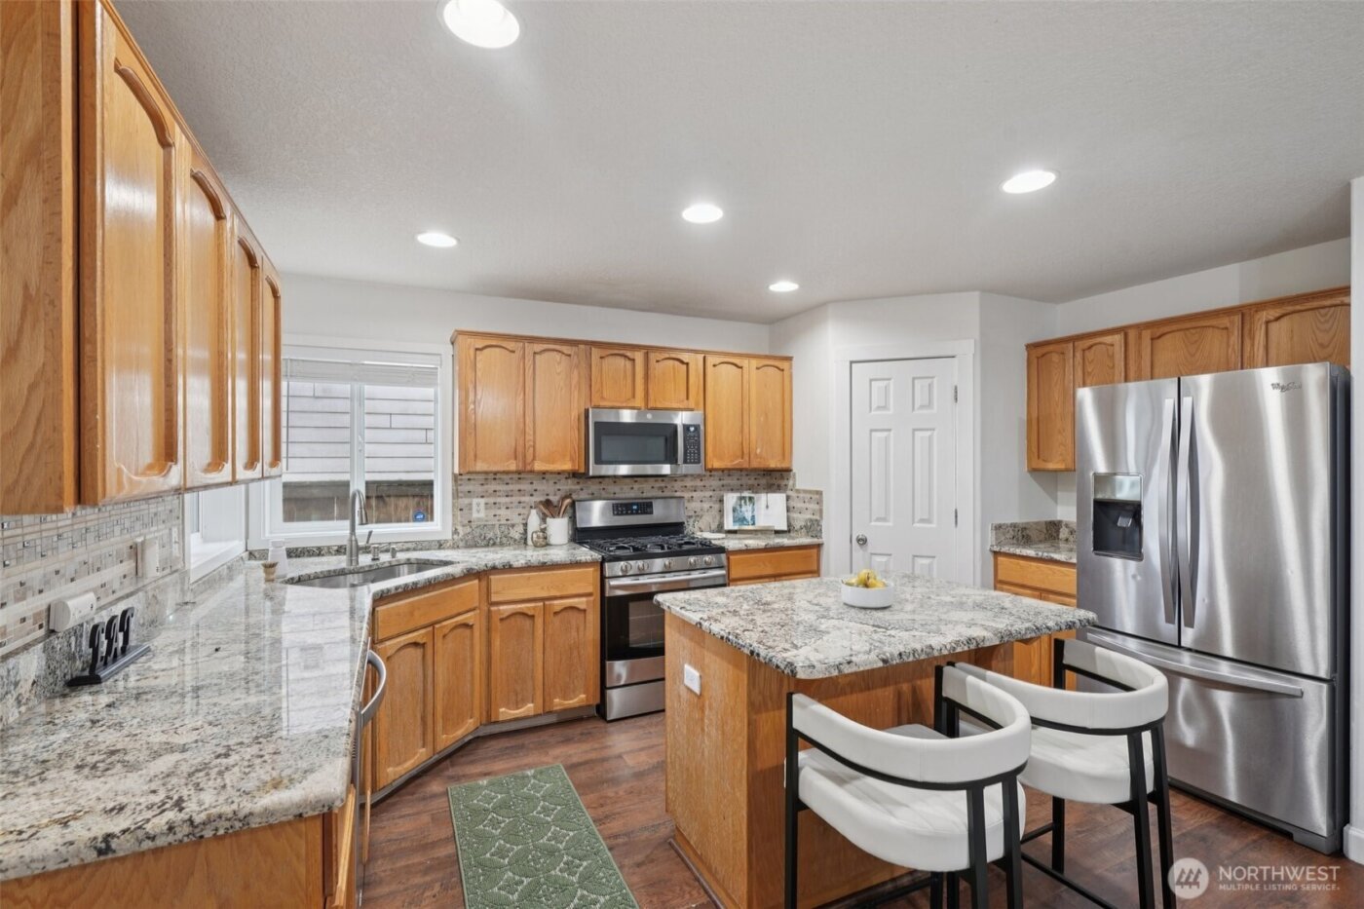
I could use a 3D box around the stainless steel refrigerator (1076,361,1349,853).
[{"bbox_3d":[2.458,0.559,2.748,0.740,1.788,0.913,0,0,-24],"label":"stainless steel refrigerator"}]

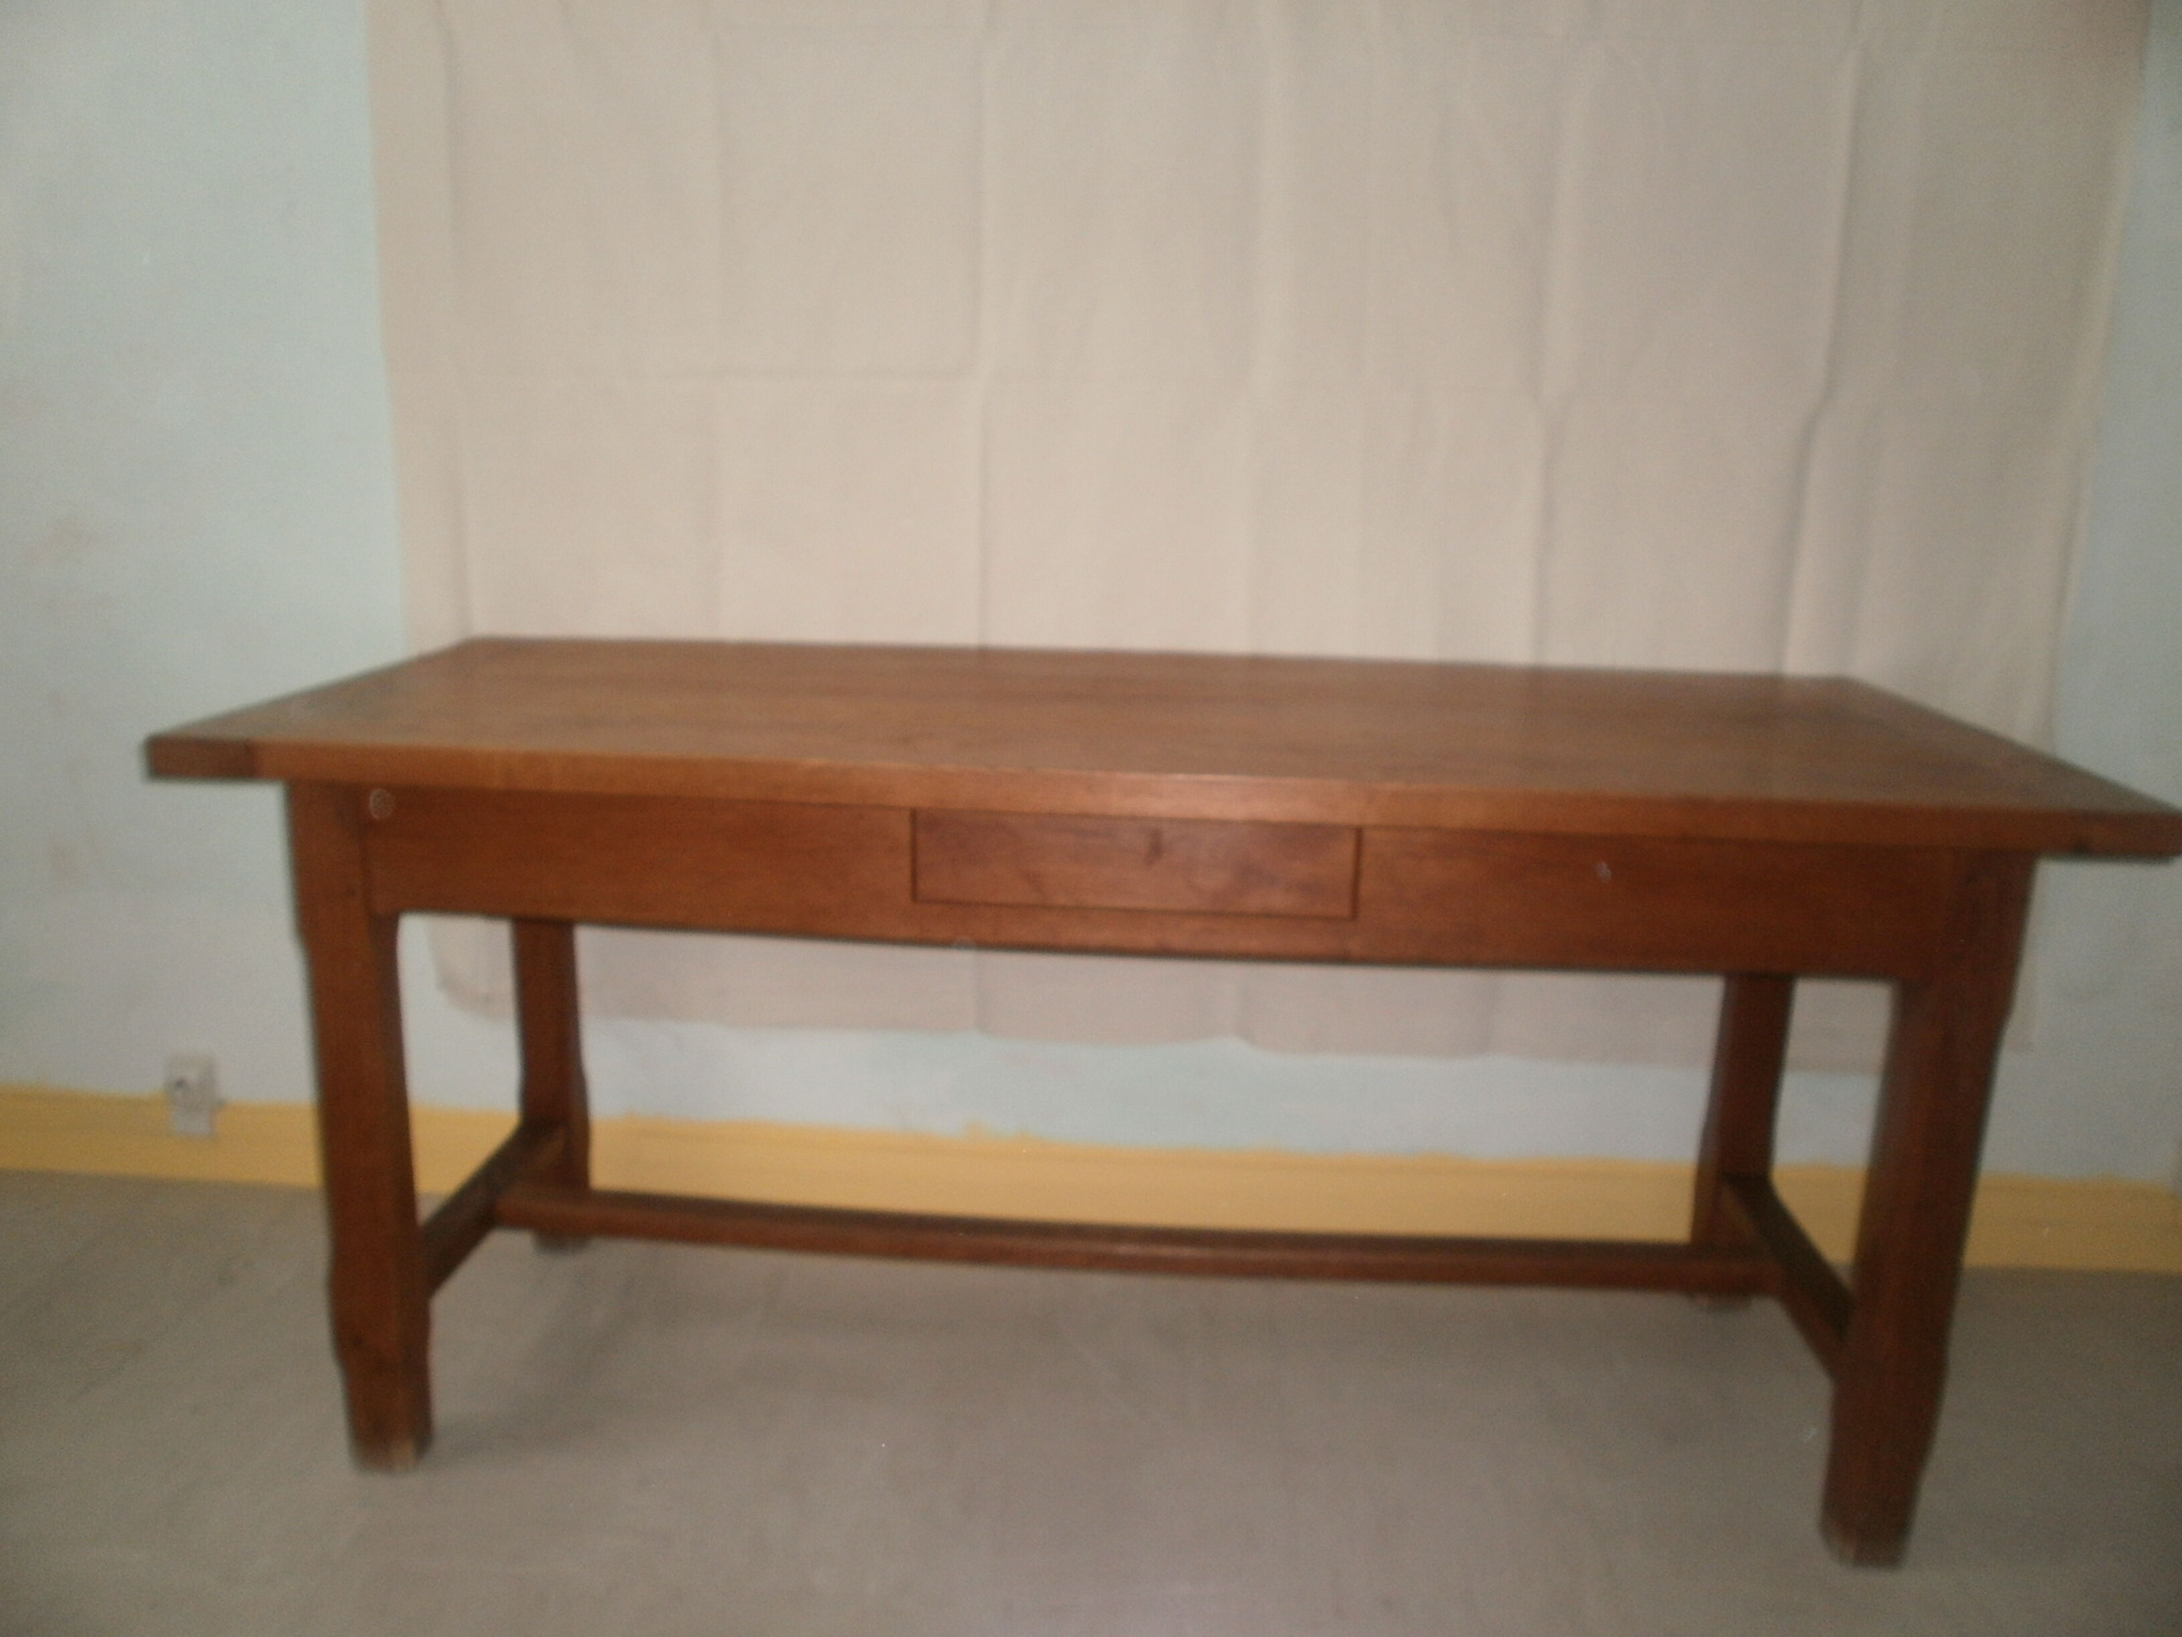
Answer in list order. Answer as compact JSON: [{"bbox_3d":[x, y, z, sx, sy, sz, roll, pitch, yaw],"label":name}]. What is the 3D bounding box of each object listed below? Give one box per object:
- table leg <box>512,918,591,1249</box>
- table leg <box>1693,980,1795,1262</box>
[{"bbox_3d":[-0.675,0.206,2.037,0.067,0.700,0.067,2,14,3],"label":"table leg"},{"bbox_3d":[0.794,0.264,1.963,0.067,0.700,0.067,2,14,3],"label":"table leg"}]

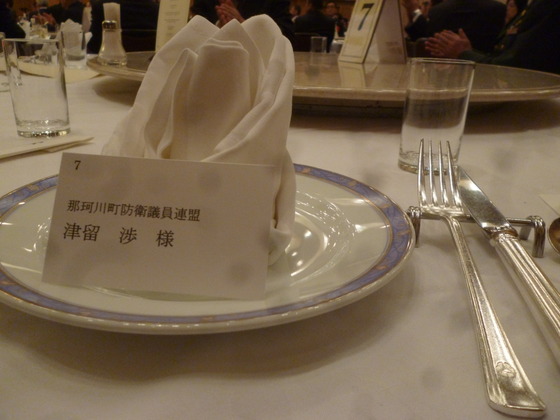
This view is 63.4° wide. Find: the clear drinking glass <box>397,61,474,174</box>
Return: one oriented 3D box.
[{"bbox_3d":[0.146,-0.089,0.424,0.058,0.096,0.058,3,21,0],"label":"clear drinking glass"}]

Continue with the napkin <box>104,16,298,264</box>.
[{"bbox_3d":[-0.043,-0.042,0.234,0.109,0.112,0.092,3,21,0],"label":"napkin"}]

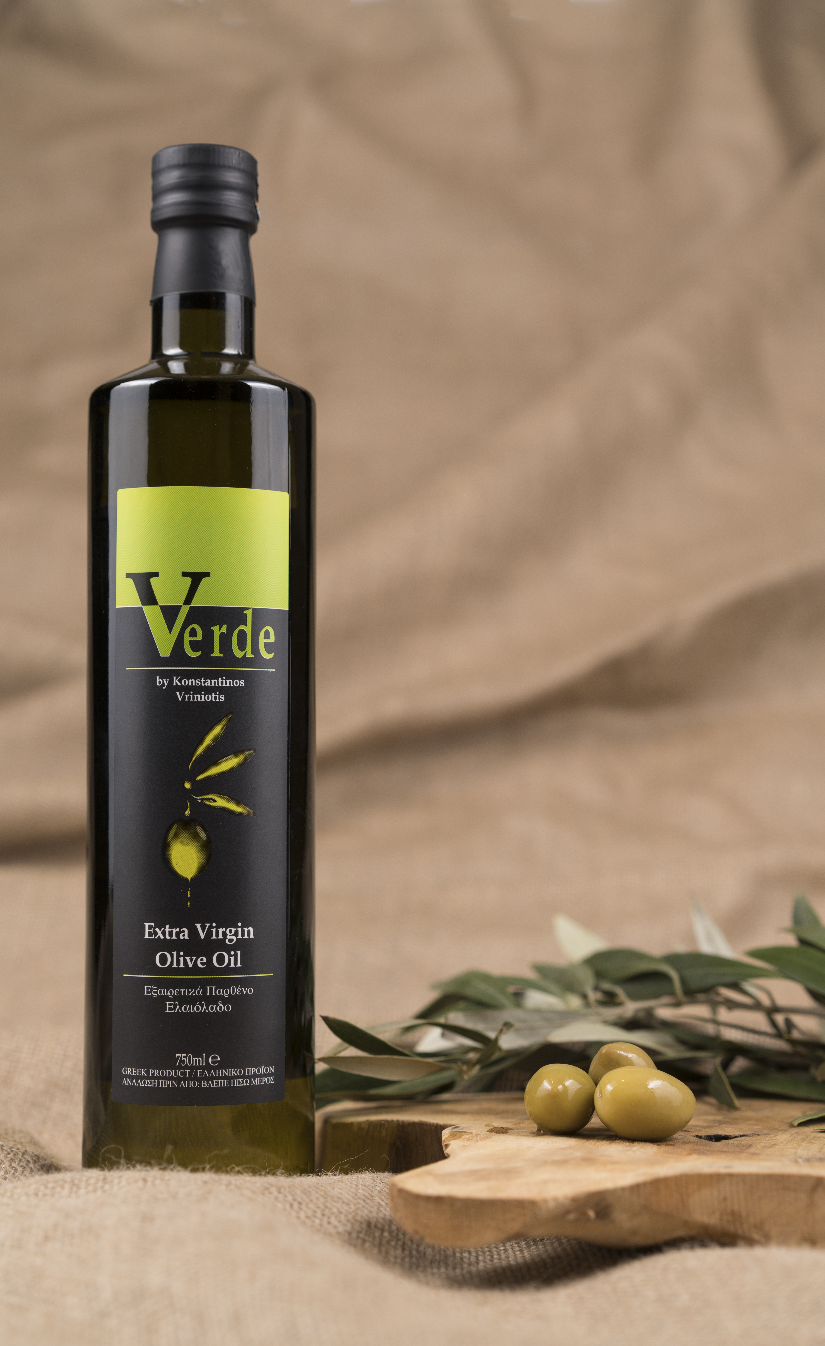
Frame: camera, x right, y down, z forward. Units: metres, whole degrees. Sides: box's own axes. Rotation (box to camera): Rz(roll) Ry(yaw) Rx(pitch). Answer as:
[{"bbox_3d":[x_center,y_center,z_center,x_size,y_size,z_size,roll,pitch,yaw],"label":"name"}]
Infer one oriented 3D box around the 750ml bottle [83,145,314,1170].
[{"bbox_3d":[-0.066,-0.004,0.644,0.071,0.318,0.071,0,-3,-6],"label":"750ml bottle"}]

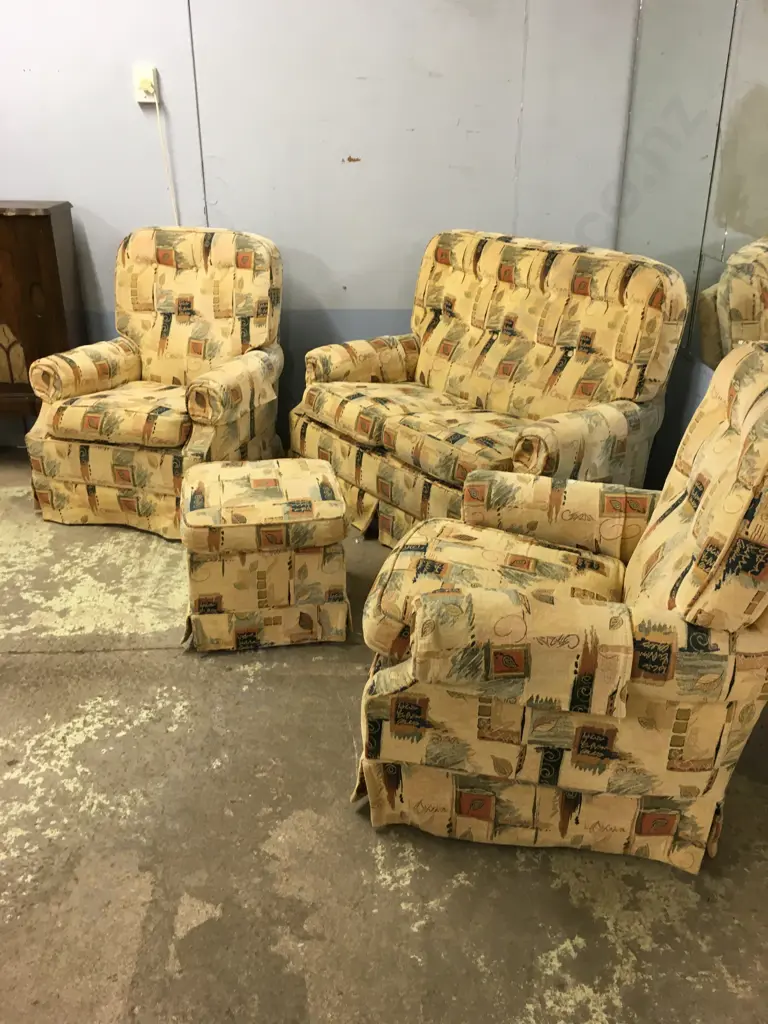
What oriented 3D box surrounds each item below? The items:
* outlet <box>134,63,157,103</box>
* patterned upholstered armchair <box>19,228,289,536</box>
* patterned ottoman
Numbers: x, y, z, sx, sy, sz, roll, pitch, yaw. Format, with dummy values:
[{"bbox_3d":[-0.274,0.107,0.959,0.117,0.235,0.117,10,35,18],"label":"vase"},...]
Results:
[{"bbox_3d":[-0.875,-1.576,3.165,0.074,0.116,0.045,0,25,0],"label":"outlet"},{"bbox_3d":[-0.793,-0.509,3.165,0.731,0.938,0.780,8,26,16],"label":"patterned upholstered armchair"},{"bbox_3d":[-0.338,0.108,2.485,0.450,0.395,0.430,-3,25,-7],"label":"patterned ottoman"}]

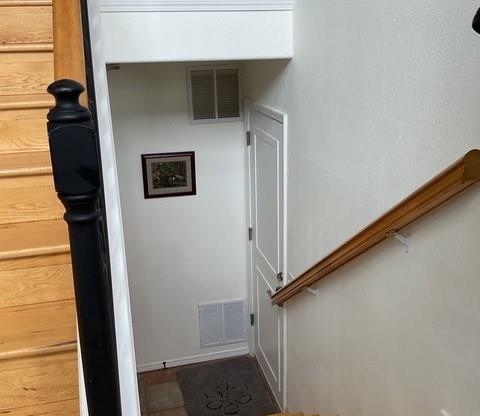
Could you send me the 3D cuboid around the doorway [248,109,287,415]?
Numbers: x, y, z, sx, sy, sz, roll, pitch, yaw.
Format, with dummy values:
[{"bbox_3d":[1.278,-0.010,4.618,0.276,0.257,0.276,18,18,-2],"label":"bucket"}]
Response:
[{"bbox_3d":[0.212,0.361,3.761,0.045,2.011,0.842,-5,18,-12],"label":"doorway"}]

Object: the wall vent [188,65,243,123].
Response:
[{"bbox_3d":[-0.174,-0.815,3.847,0.383,0.414,0.020,-5,18,-12],"label":"wall vent"}]

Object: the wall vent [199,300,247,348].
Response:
[{"bbox_3d":[-0.131,0.954,4.405,0.399,0.405,0.020,-5,18,-12],"label":"wall vent"}]

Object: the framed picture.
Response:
[{"bbox_3d":[-0.514,-0.236,3.940,0.387,0.332,0.022,-5,18,-12],"label":"framed picture"}]

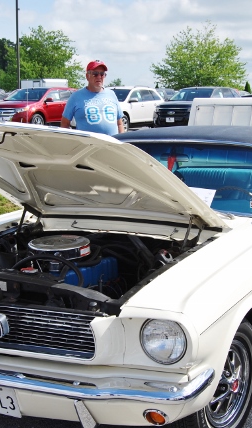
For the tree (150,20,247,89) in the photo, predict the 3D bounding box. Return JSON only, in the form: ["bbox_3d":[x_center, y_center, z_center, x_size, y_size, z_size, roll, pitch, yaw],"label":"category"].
[{"bbox_3d":[5.593,-11.324,53.582,7.410,7.010,7.410,0,10,0],"label":"tree"}]

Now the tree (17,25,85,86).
[{"bbox_3d":[-6.165,-11.542,55.572,5.940,6.890,5.940,0,10,0],"label":"tree"}]

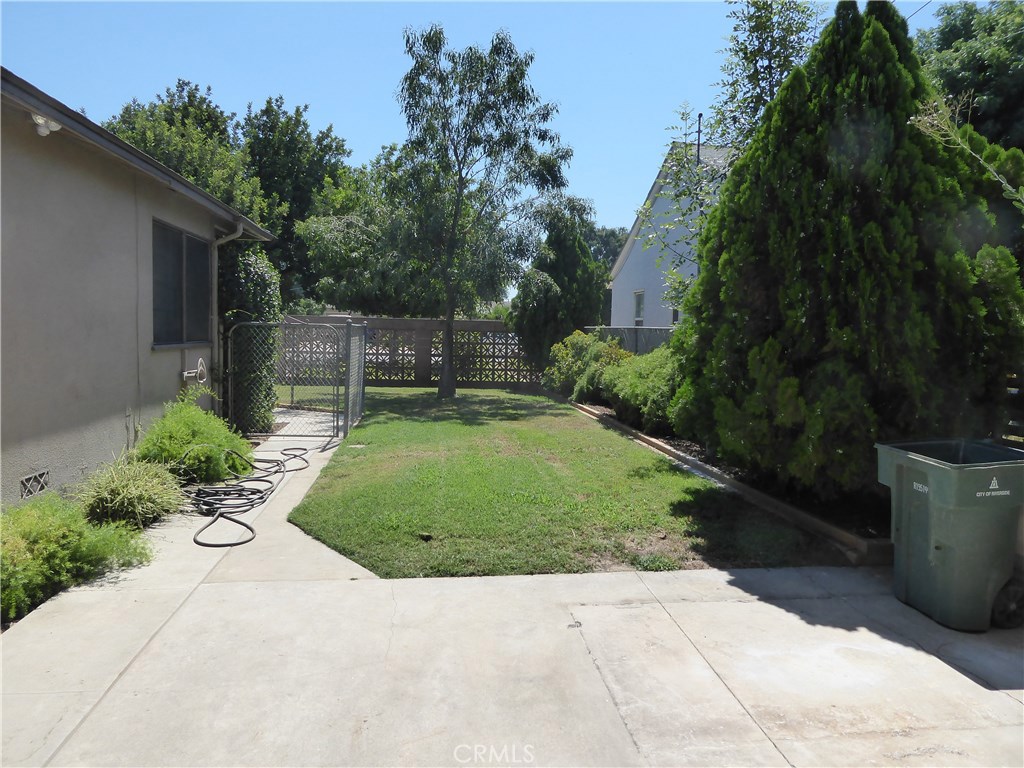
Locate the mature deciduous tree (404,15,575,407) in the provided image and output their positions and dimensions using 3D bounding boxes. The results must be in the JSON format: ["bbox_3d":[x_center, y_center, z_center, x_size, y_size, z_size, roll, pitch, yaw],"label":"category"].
[{"bbox_3d":[-0.574,-3.513,15.406,3.580,7.580,3.600,1,4,0],"label":"mature deciduous tree"}]

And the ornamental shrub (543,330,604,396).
[{"bbox_3d":[1.352,-0.424,16.001,1.340,1.420,1.350,1,4,0],"label":"ornamental shrub"}]

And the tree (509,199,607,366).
[{"bbox_3d":[1.034,-1.936,16.800,2.160,4.310,2.200,1,4,0],"label":"tree"}]

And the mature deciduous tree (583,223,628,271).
[{"bbox_3d":[5.187,-5.018,39.931,4.320,7.300,4.600,1,4,0],"label":"mature deciduous tree"}]

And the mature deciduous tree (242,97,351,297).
[{"bbox_3d":[-7.490,-5.178,25.469,4.200,9.150,4.400,1,4,0],"label":"mature deciduous tree"}]

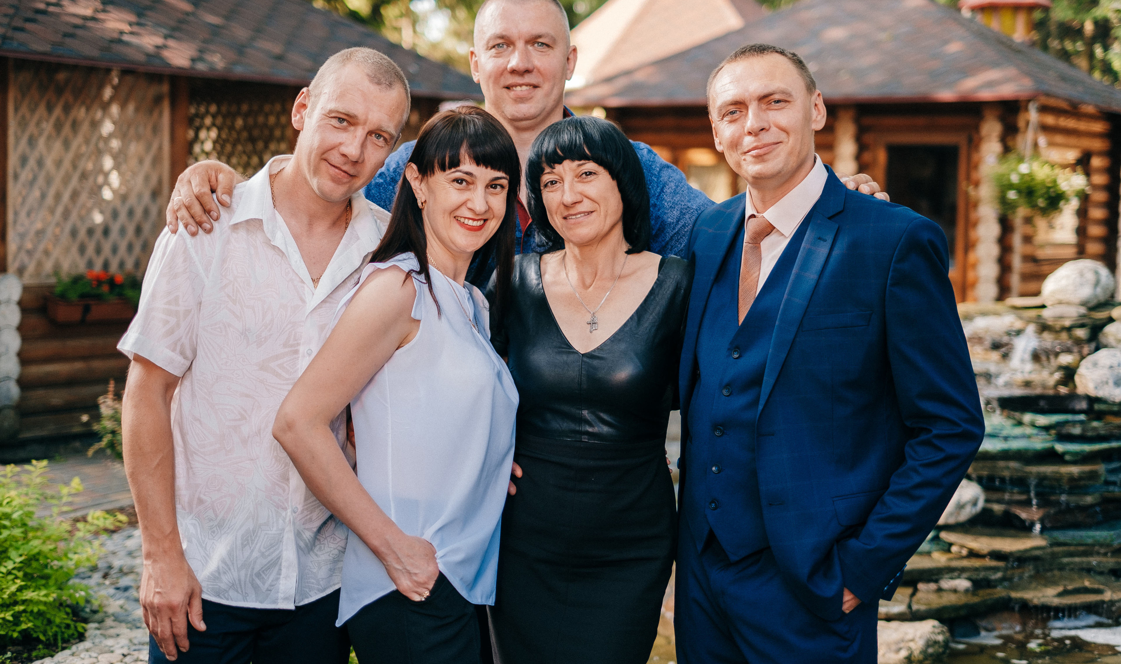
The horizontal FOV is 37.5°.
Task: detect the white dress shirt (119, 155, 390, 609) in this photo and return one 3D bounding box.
[{"bbox_3d":[-0.465,0.068,2.640,0.500,0.700,0.280,1,2,-30],"label":"white dress shirt"}]

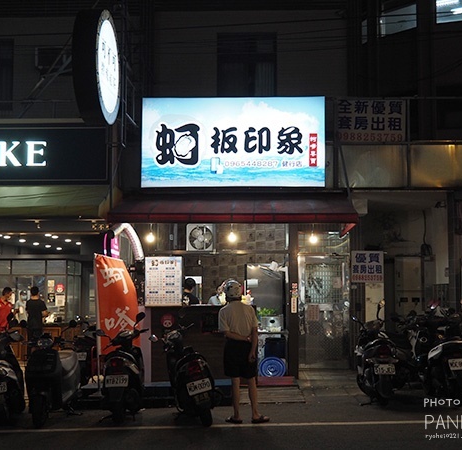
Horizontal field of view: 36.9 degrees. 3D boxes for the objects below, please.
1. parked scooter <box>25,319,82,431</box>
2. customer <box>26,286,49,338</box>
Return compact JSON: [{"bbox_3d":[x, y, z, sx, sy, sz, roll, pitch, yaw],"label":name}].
[{"bbox_3d":[-2.175,1.793,8.701,0.700,1.150,1.800,0,-5,3],"label":"parked scooter"},{"bbox_3d":[-3.707,1.992,13.170,0.480,1.630,0.320,0,-6,5],"label":"customer"}]

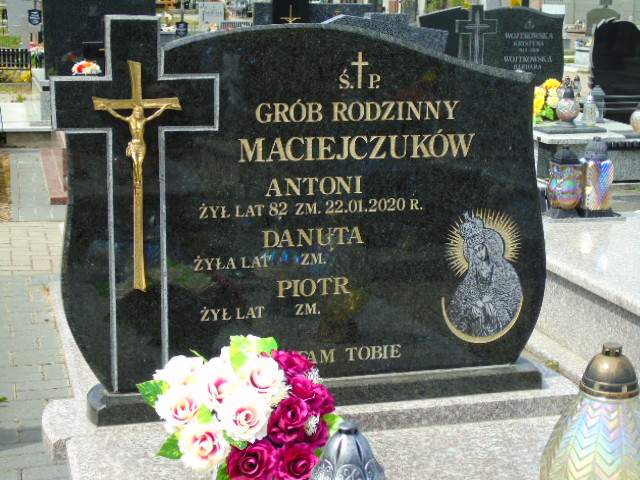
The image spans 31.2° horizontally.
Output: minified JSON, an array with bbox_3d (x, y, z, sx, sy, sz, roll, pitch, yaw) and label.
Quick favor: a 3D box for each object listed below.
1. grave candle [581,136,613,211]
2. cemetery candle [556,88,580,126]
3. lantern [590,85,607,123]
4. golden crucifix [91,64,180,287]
[{"bbox_3d":[1.295,-0.296,5.350,0.145,0.350,0.145,-3,12,-15],"label":"grave candle"},{"bbox_3d":[2.038,-1.087,9.400,0.195,0.305,0.195,-3,12,-15],"label":"cemetery candle"},{"bbox_3d":[2.405,-1.179,9.900,0.130,0.325,0.130,-3,12,-15],"label":"lantern"},{"bbox_3d":[-0.552,-0.191,3.455,0.260,0.700,0.060,-3,12,-15],"label":"golden crucifix"}]

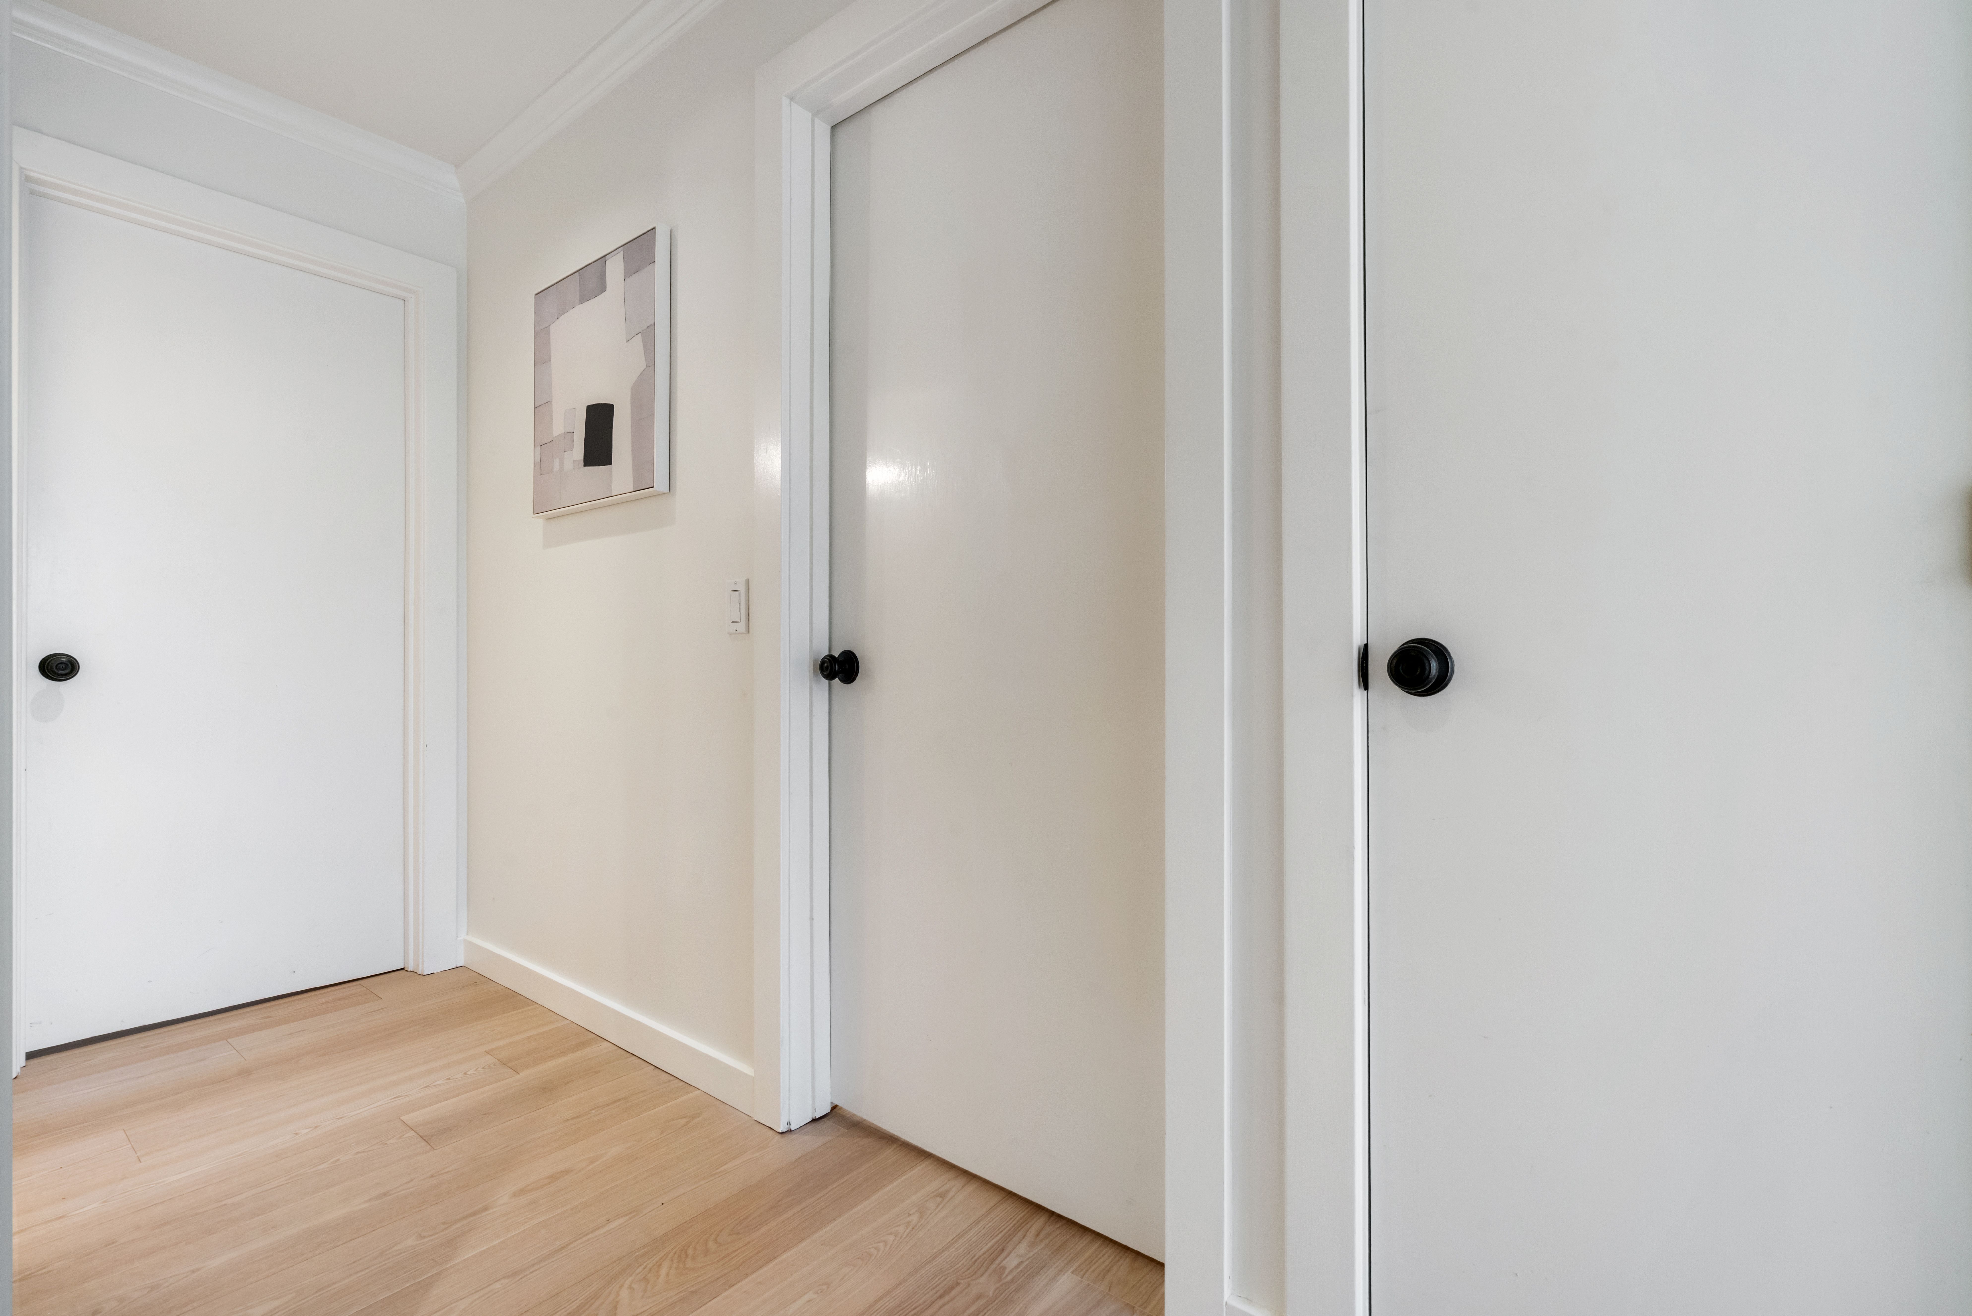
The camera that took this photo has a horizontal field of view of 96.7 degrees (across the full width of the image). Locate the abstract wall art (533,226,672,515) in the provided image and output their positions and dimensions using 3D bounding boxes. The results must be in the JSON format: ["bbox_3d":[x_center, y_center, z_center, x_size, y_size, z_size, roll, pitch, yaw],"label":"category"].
[{"bbox_3d":[-0.978,-0.686,2.207,0.599,0.598,0.038,0,0,39],"label":"abstract wall art"}]

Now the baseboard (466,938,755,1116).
[{"bbox_3d":[-1.036,0.904,2.257,1.449,0.086,0.019,0,0,39],"label":"baseboard"}]

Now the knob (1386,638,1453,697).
[{"bbox_3d":[0.495,0.012,1.009,0.067,0.067,0.062,0,0,39],"label":"knob"}]

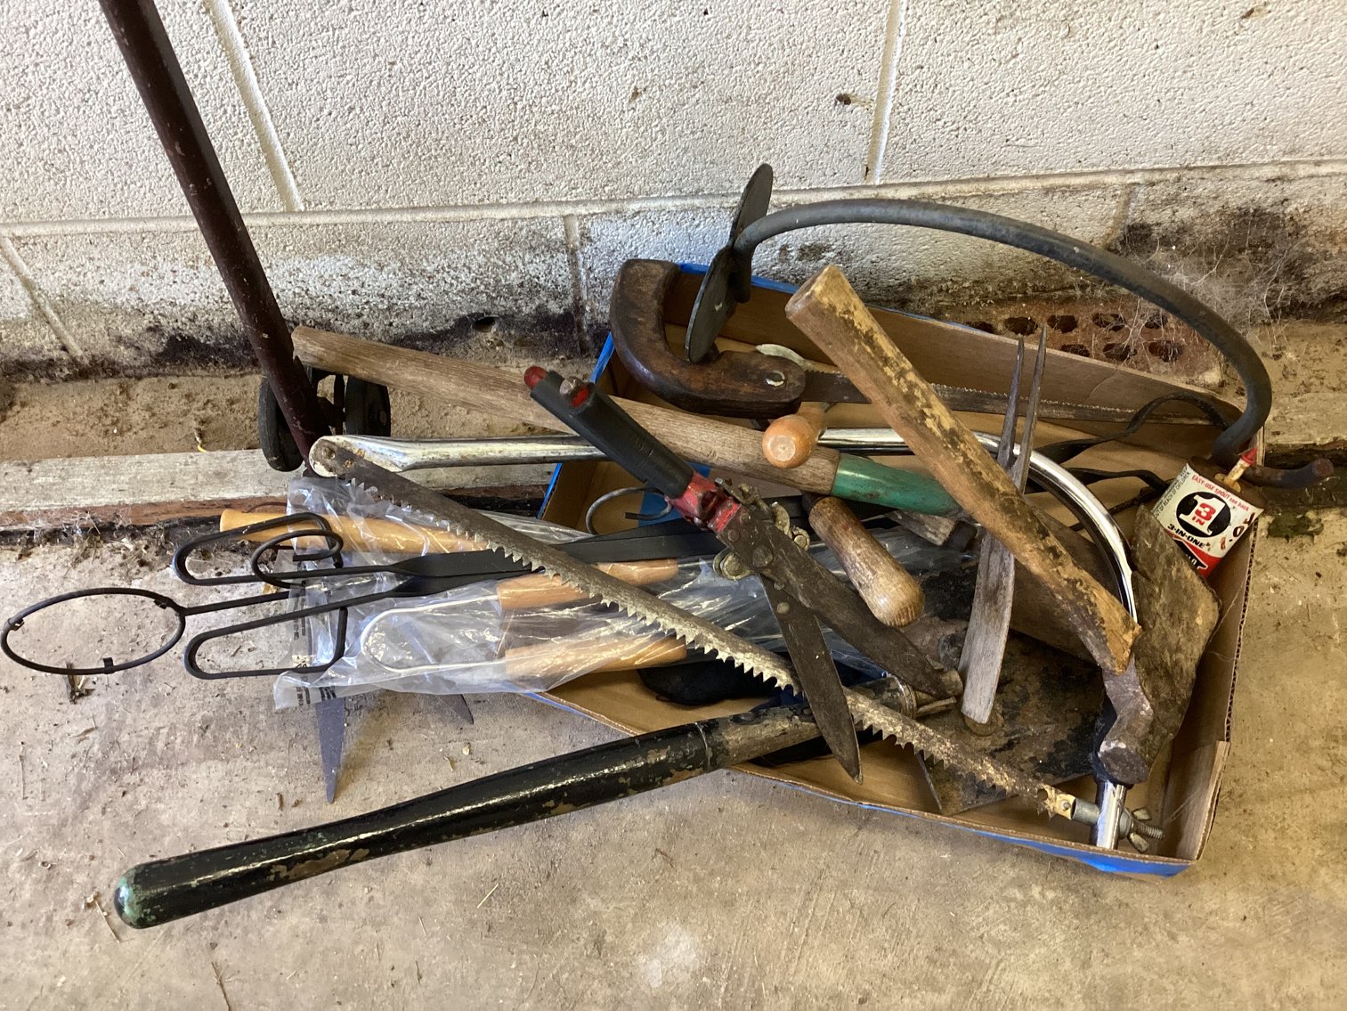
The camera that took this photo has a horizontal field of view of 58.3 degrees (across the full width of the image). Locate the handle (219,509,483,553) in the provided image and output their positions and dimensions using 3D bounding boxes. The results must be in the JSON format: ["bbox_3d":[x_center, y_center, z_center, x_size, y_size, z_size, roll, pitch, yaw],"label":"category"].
[{"bbox_3d":[-0.227,0.018,0.848,0.194,0.023,0.023,3,56,7],"label":"handle"}]

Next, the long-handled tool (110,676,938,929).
[{"bbox_3d":[-0.096,0.180,0.745,0.509,0.040,0.040,-14,57,0],"label":"long-handled tool"}]

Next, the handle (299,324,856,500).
[{"bbox_3d":[-0.076,-0.069,0.849,0.395,0.038,0.038,13,57,1],"label":"handle"}]

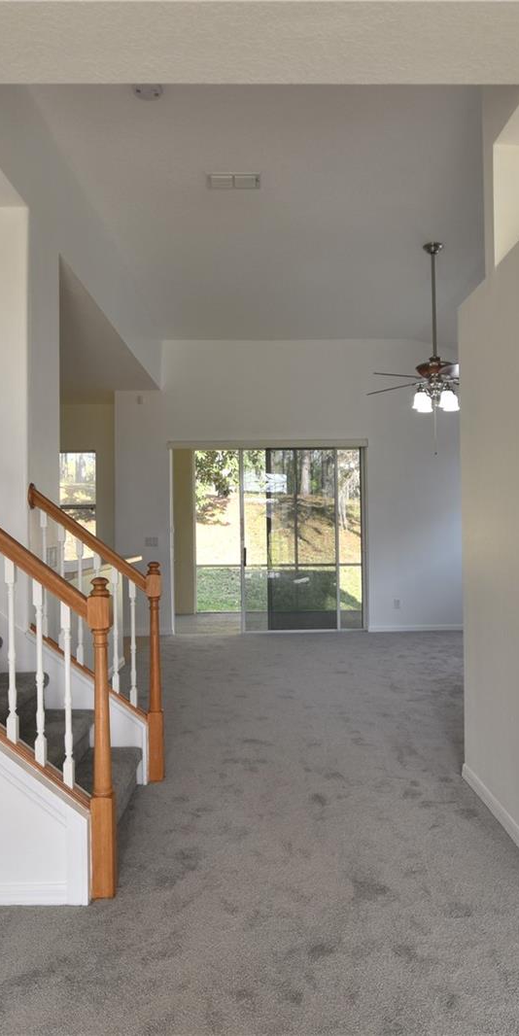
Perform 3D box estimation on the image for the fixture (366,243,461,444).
[{"bbox_3d":[1.510,-1.500,5.560,1.340,1.630,1.340,-1,-1,0],"label":"fixture"}]

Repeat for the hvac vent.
[{"bbox_3d":[-0.178,-2.350,4.530,0.380,0.035,0.205,-1,-1,0],"label":"hvac vent"}]

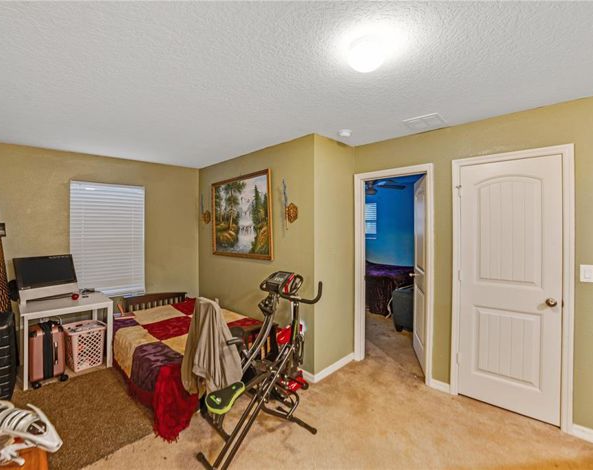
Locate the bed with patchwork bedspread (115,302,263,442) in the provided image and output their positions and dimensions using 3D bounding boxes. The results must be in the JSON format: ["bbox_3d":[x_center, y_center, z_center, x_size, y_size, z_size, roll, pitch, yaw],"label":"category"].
[{"bbox_3d":[-1.180,1.157,2.900,1.100,0.550,1.720,-1,1,-43],"label":"bed with patchwork bedspread"}]

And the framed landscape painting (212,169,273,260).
[{"bbox_3d":[-0.750,-0.223,3.510,1.250,1.020,0.050,1,1,44],"label":"framed landscape painting"}]

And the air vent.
[{"bbox_3d":[1.141,-0.990,2.435,0.285,0.030,0.290,1,1,38],"label":"air vent"}]

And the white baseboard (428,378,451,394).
[{"bbox_3d":[1.333,1.399,2.530,0.160,0.082,0.020,1,1,39],"label":"white baseboard"}]

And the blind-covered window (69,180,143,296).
[{"bbox_3d":[-2.445,0.073,3.600,0.800,1.480,0.070,-1,1,-39],"label":"blind-covered window"}]

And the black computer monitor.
[{"bbox_3d":[-2.715,0.405,2.985,0.080,0.340,0.500,-18,-9,34],"label":"black computer monitor"}]

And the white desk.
[{"bbox_3d":[-2.470,1.079,2.975,0.710,0.705,0.570,-1,1,-41],"label":"white desk"}]

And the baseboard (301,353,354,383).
[{"bbox_3d":[0.425,1.392,2.895,0.700,0.084,0.030,-1,1,-45],"label":"baseboard"}]

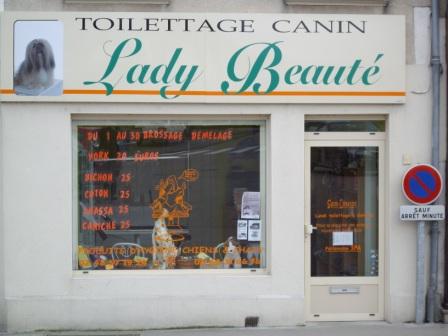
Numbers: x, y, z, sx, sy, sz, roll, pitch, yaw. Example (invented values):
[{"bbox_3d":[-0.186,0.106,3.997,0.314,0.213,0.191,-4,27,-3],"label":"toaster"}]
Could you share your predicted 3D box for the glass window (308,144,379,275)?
[{"bbox_3d":[1.369,0.494,16.450,0.784,1.475,0.050,0,0,-6],"label":"glass window"}]

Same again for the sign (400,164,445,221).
[{"bbox_3d":[2.211,0.273,16.123,0.506,0.623,0.040,0,0,-6],"label":"sign"}]

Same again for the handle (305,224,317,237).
[{"bbox_3d":[0.977,0.706,16.365,0.137,0.135,0.070,0,0,-6],"label":"handle"}]

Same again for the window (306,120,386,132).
[{"bbox_3d":[1.369,-0.471,16.450,0.923,0.136,0.050,0,0,-6],"label":"window"}]

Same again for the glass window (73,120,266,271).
[{"bbox_3d":[-0.602,0.308,16.226,2.176,1.679,0.080,0,0,-6],"label":"glass window"}]

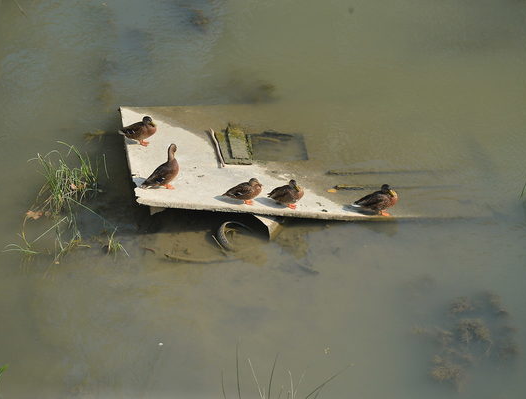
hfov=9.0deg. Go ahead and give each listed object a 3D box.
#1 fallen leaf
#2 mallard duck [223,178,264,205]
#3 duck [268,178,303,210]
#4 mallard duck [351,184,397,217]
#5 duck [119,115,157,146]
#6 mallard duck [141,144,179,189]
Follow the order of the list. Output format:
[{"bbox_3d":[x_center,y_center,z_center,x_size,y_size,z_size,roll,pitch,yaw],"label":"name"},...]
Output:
[{"bbox_3d":[-2.226,0.143,32.442,0.160,0.030,0.140,0,30,0],"label":"fallen leaf"},{"bbox_3d":[-0.202,-0.095,32.417,0.395,0.275,0.165,0,30,0],"label":"mallard duck"},{"bbox_3d":[0.222,-0.077,32.415,0.375,0.315,0.180,10,32,17],"label":"duck"},{"bbox_3d":[1.094,-0.004,32.446,0.435,0.325,0.185,3,30,4],"label":"mallard duck"},{"bbox_3d":[-1.253,-0.706,33.448,0.395,0.320,0.180,9,31,16],"label":"duck"},{"bbox_3d":[-1.005,-0.313,32.547,0.380,0.425,0.170,-3,30,-4],"label":"mallard duck"}]

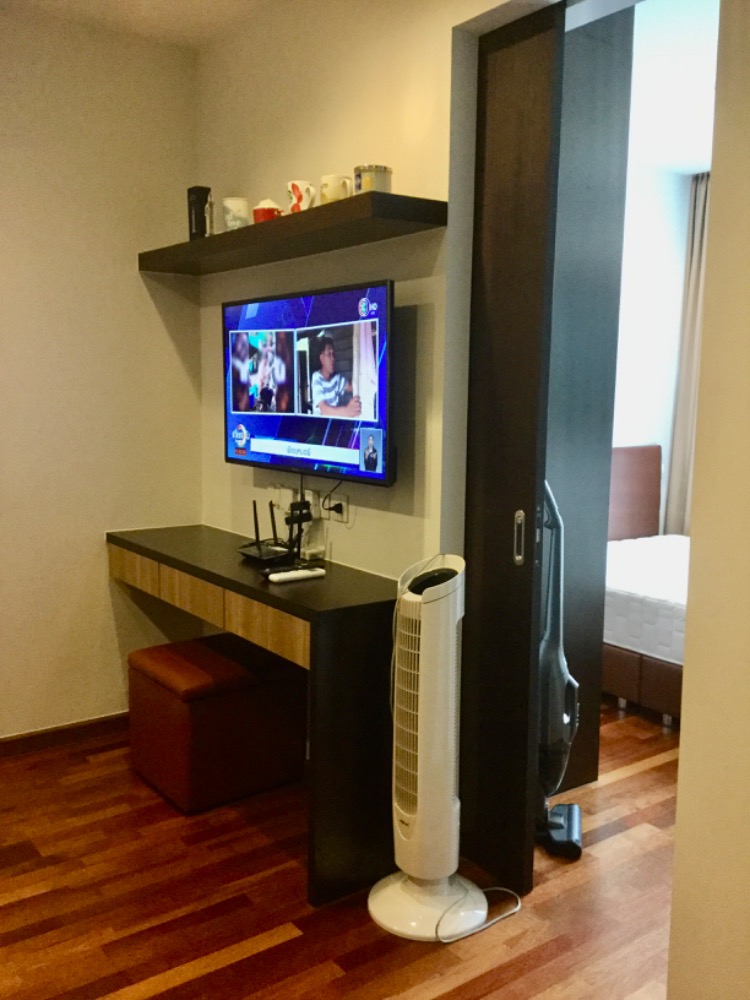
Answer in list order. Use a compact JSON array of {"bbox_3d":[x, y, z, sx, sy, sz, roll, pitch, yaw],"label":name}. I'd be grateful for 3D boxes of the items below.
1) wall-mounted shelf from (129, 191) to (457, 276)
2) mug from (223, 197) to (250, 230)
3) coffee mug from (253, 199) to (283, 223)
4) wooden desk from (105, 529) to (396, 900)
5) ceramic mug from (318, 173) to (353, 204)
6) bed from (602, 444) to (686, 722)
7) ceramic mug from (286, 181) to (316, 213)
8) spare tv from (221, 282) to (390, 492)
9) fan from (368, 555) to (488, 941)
[{"bbox_3d":[-0.342,-0.808,2.818,0.246,0.059,1.437,-4,9,-37],"label":"wall-mounted shelf"},{"bbox_3d":[-0.455,-0.910,2.929,0.087,0.112,0.099,-4,9,-37],"label":"mug"},{"bbox_3d":[-0.338,-0.888,2.802,0.078,0.103,0.102,-4,9,-37],"label":"coffee mug"},{"bbox_3d":[-0.419,0.575,2.943,0.391,0.780,1.442,-4,9,-37],"label":"wooden desk"},{"bbox_3d":[-0.107,-0.847,2.516,0.086,0.098,0.114,-4,9,-37],"label":"ceramic mug"},{"bbox_3d":[1.663,0.343,4.070,1.513,1.024,2.090,-4,9,-37],"label":"bed"},{"bbox_3d":[-0.212,-0.862,2.610,0.080,0.102,0.109,-4,9,-37],"label":"ceramic mug"},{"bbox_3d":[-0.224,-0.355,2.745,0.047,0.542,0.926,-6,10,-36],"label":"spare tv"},{"bbox_3d":[0.143,0.598,2.254,0.312,0.919,0.312,-5,9,-39],"label":"fan"}]

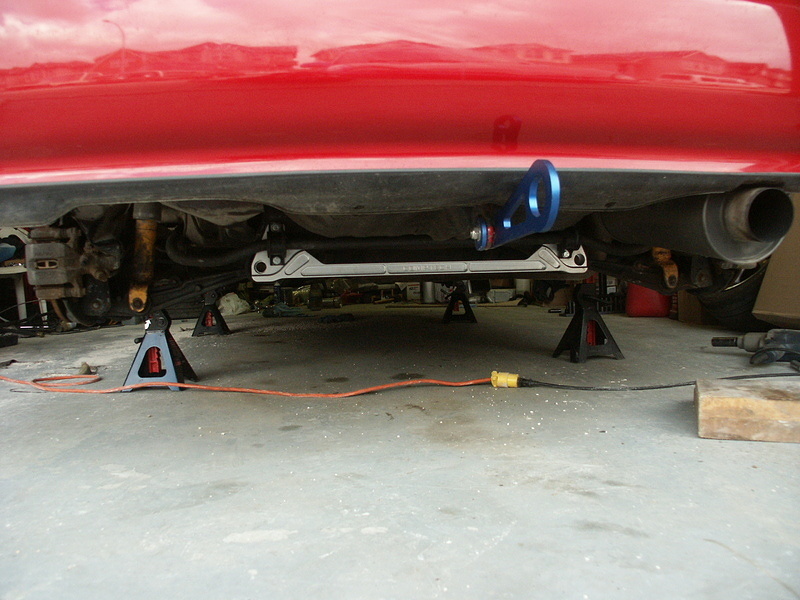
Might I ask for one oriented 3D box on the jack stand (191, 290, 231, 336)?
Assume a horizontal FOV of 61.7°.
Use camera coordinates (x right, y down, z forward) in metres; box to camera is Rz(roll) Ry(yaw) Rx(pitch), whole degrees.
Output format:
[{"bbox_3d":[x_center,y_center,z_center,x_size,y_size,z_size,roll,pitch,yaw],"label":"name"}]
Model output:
[{"bbox_3d":[-1.168,0.082,4.152,0.190,0.260,0.168,-2,3,8],"label":"jack stand"}]

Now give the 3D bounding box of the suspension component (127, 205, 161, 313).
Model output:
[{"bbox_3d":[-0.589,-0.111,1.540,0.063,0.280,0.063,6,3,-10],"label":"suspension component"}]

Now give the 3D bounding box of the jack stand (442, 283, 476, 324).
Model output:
[{"bbox_3d":[0.378,0.010,4.197,0.190,0.260,0.168,-2,3,8],"label":"jack stand"}]

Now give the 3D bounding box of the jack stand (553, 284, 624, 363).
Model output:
[{"bbox_3d":[0.680,0.082,2.429,0.190,0.260,0.168,-3,3,-18],"label":"jack stand"}]

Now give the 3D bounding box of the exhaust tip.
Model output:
[{"bbox_3d":[0.631,-0.147,1.189,0.093,0.093,0.080,-3,3,-11],"label":"exhaust tip"}]

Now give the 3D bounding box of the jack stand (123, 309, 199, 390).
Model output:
[{"bbox_3d":[-0.790,0.159,2.210,0.190,0.260,0.168,-3,3,1],"label":"jack stand"}]

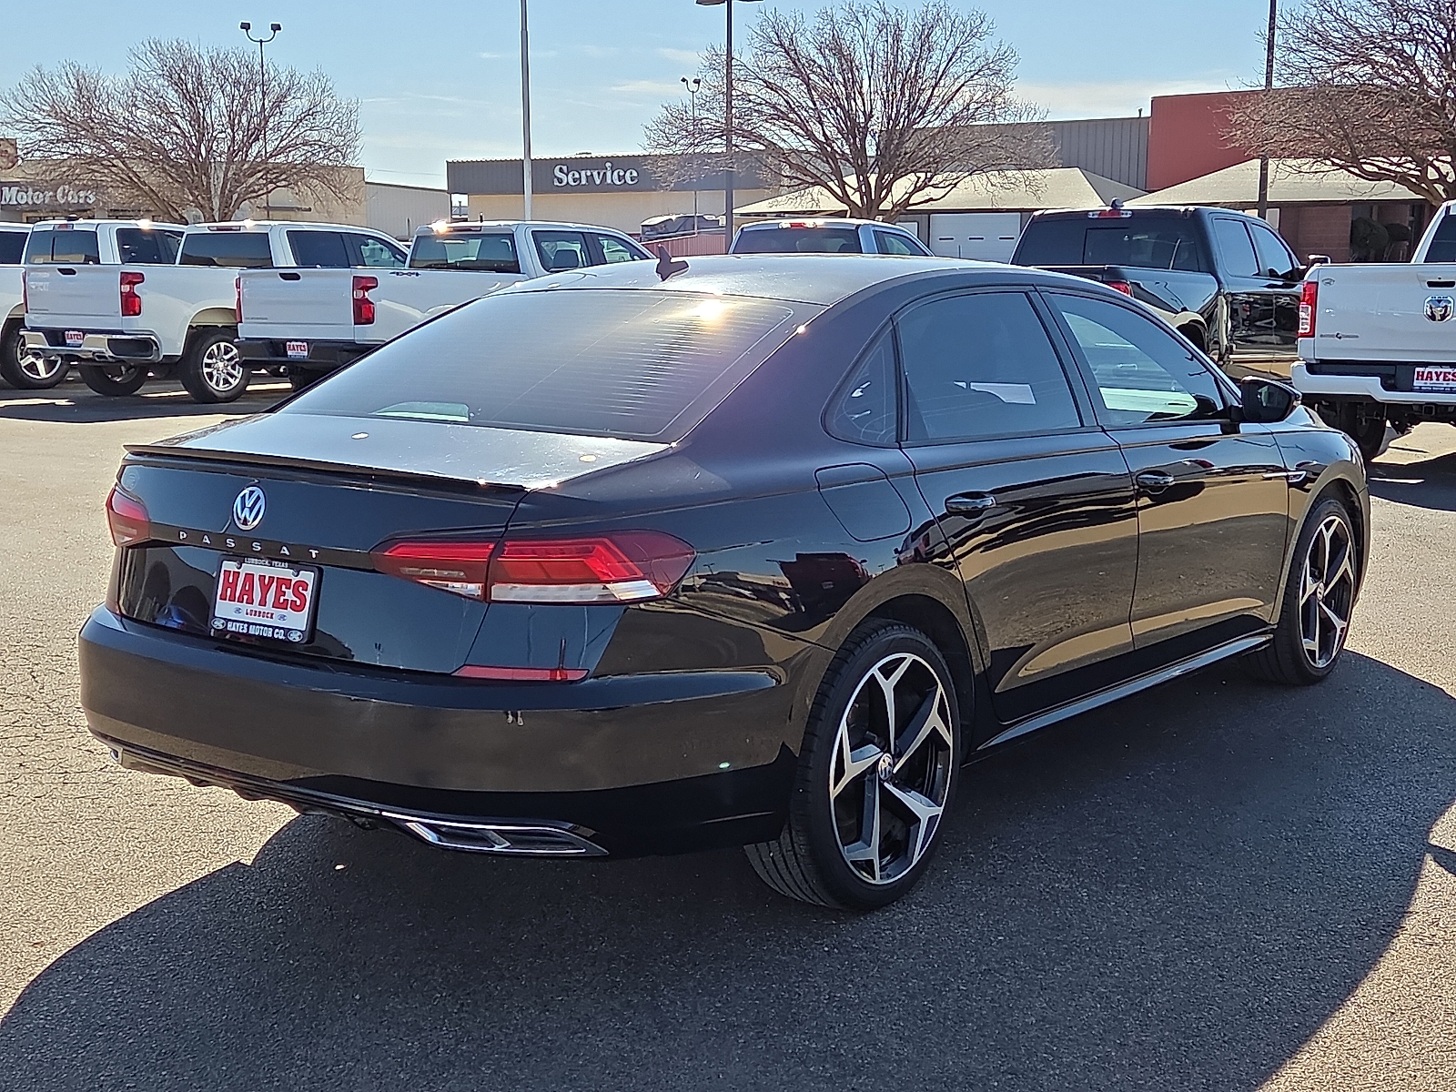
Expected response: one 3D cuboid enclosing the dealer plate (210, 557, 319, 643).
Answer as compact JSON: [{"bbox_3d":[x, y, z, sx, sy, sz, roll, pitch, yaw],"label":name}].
[{"bbox_3d":[-0.961,0.113,3.824,0.312,0.165,0.020,6,-3,37],"label":"dealer plate"}]

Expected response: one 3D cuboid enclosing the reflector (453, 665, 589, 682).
[{"bbox_3d":[-0.396,0.244,3.530,0.275,0.030,0.045,2,9,17],"label":"reflector"}]

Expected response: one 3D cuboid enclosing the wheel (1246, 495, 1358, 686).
[{"bbox_3d":[1.978,0.148,6.458,0.240,0.665,0.665,6,10,37],"label":"wheel"}]

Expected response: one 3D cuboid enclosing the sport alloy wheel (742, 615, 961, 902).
[{"bbox_3d":[0.286,0.491,4.249,0.240,0.665,0.665,6,10,37],"label":"sport alloy wheel"}]

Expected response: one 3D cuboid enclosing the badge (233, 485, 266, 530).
[{"bbox_3d":[-0.977,-0.077,3.778,0.096,0.096,0.015,6,-5,37],"label":"badge"}]

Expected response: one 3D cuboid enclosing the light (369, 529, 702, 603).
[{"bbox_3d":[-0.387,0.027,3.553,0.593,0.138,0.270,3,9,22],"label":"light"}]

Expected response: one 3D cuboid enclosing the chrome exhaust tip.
[{"bbox_3d":[-0.456,0.559,3.594,0.460,0.068,0.090,3,9,22],"label":"chrome exhaust tip"}]

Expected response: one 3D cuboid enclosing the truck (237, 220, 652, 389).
[{"bbox_3d":[-2.044,-2.336,18.721,2.060,1.920,5.885,6,11,40],"label":"truck"}]

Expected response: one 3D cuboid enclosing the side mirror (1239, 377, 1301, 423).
[{"bbox_3d":[1.667,-0.451,5.672,0.205,0.143,0.135,6,10,37],"label":"side mirror"}]

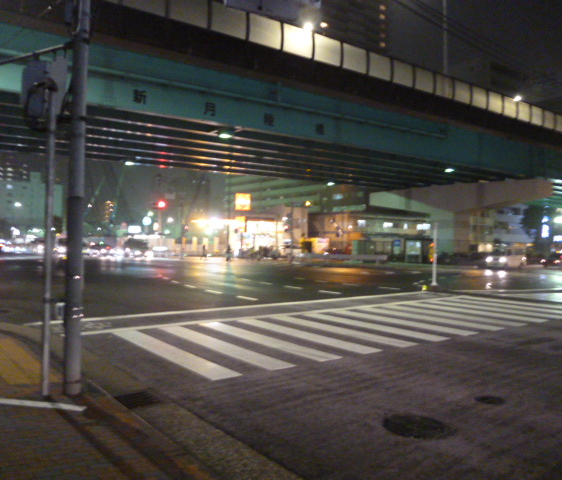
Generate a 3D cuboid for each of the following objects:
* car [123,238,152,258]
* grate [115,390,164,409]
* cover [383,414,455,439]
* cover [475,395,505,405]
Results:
[{"bbox_3d":[-12.200,0.730,44.000,1.700,1.680,4.300,1,0,-27],"label":"car"},{"bbox_3d":[-1.648,1.839,5.955,0.430,0.050,0.440,1,0,-36],"label":"grate"},{"bbox_3d":[1.395,1.896,5.237,0.690,0.040,0.690,1,0,0],"label":"cover"},{"bbox_3d":[2.495,1.899,6.115,0.350,0.040,0.350,1,0,0],"label":"cover"}]

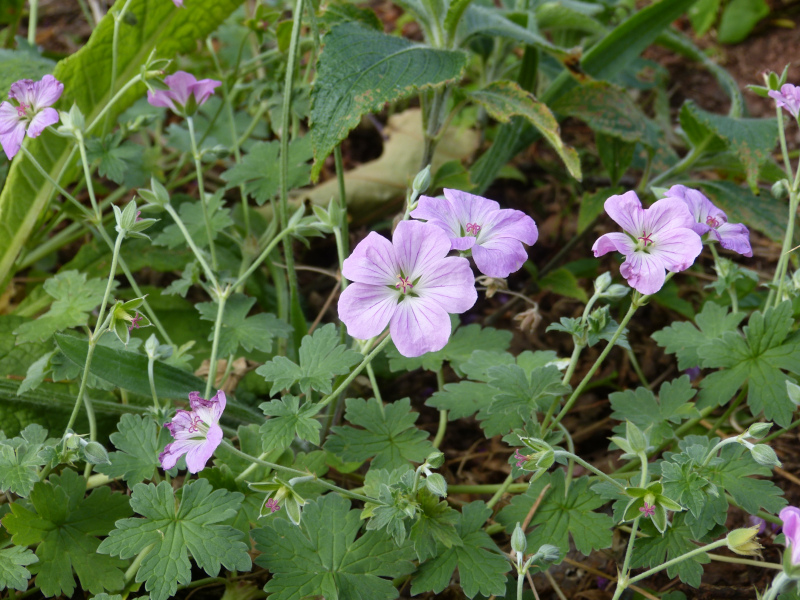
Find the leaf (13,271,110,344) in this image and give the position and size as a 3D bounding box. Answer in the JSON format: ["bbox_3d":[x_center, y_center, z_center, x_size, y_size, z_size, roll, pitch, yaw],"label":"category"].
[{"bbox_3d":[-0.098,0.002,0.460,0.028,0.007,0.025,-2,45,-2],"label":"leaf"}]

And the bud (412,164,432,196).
[{"bbox_3d":[0.007,-0.037,0.490,0.005,0.010,0.005,27,0,0],"label":"bud"}]

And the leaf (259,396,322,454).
[{"bbox_3d":[-0.034,0.039,0.490,0.018,0.005,0.018,7,50,6],"label":"leaf"}]

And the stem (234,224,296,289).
[{"bbox_3d":[-0.045,-0.014,0.530,0.003,0.029,0.003,45,8,0],"label":"stem"}]

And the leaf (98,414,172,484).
[{"bbox_3d":[-0.085,0.048,0.510,0.026,0.006,0.026,-16,53,-5],"label":"leaf"}]

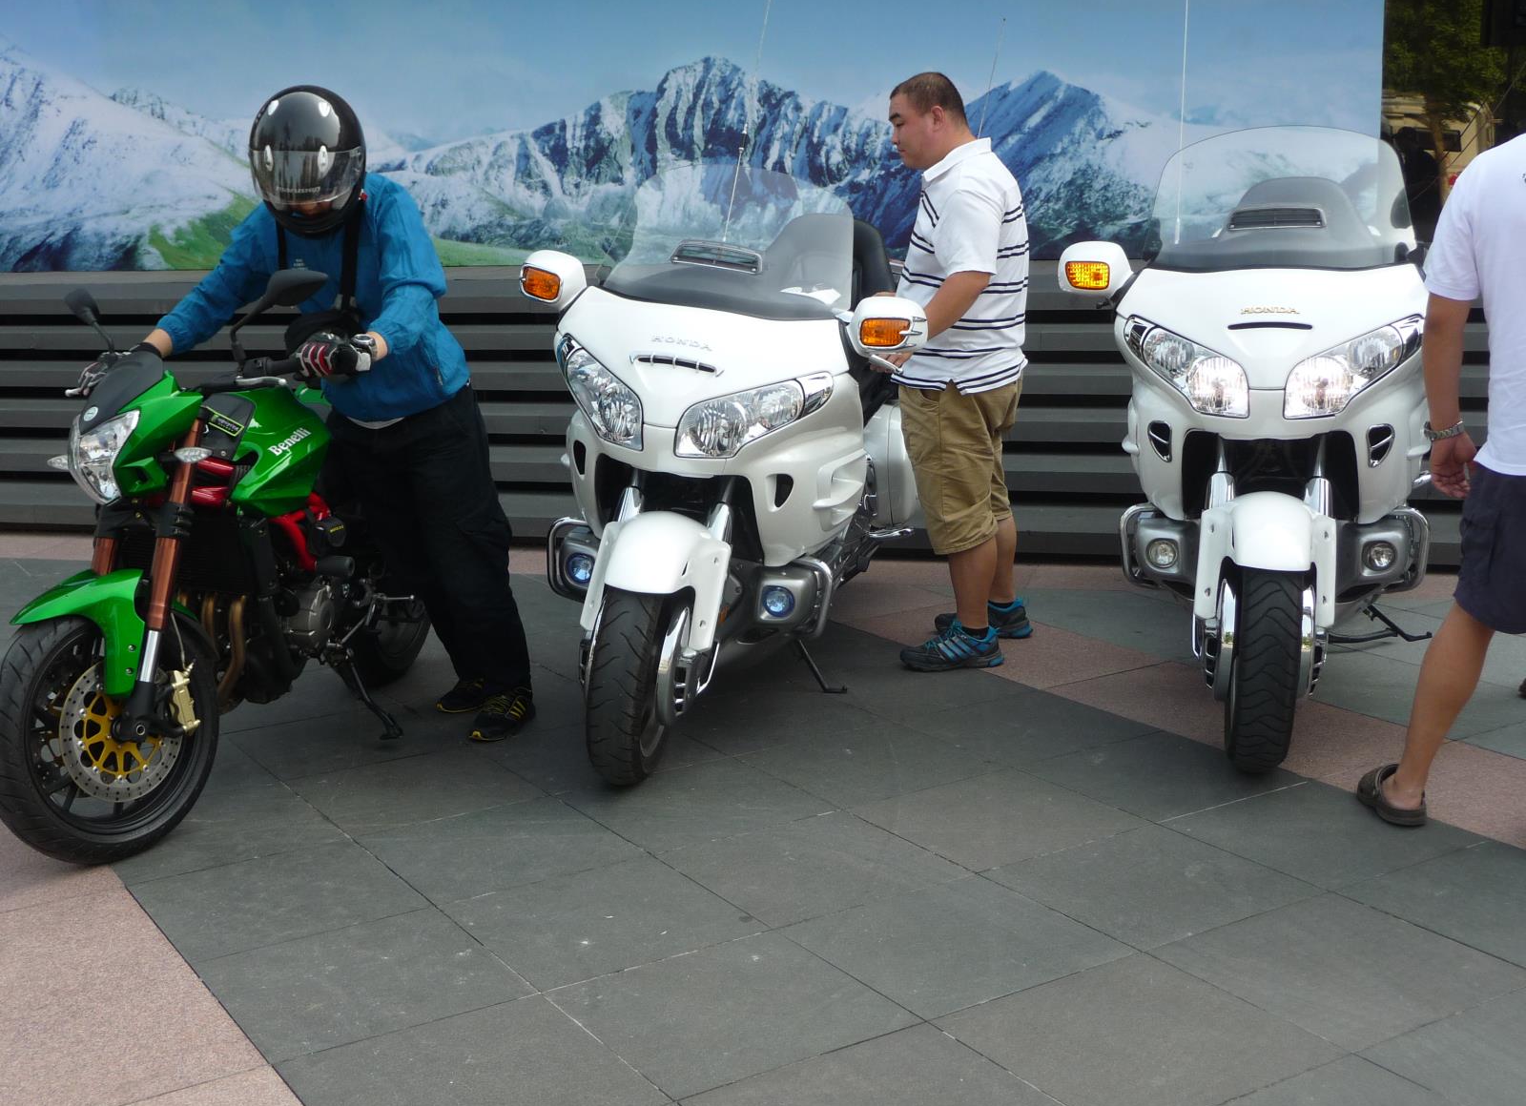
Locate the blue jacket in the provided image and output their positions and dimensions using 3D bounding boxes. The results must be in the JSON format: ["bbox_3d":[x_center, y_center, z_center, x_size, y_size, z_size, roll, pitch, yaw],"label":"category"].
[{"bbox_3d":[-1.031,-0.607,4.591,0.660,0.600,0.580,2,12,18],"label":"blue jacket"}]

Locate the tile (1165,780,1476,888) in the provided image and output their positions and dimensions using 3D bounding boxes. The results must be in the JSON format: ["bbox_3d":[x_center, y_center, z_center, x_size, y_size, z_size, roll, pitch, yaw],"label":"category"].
[{"bbox_3d":[1.217,0.625,4.133,0.500,0.030,0.500,-9,14,-31],"label":"tile"}]

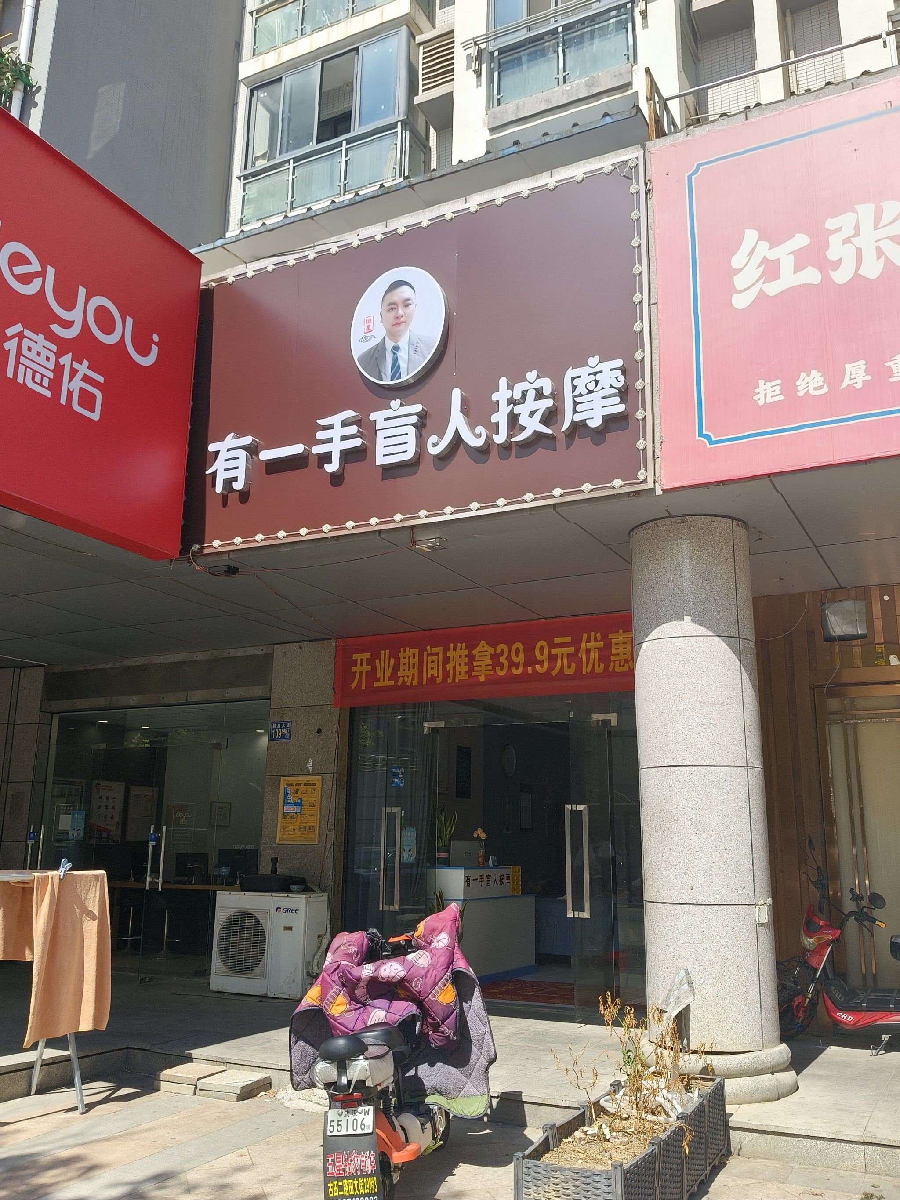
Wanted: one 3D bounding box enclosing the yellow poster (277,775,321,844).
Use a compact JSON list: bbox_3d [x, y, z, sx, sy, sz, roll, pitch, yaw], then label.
[{"bbox_3d":[-1.403,1.956,8.387,0.461,0.606,0.030,-5,-14,25],"label":"yellow poster"}]

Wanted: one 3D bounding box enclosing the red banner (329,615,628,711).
[{"bbox_3d":[0.299,0.551,7.879,3.042,0.651,0.020,-5,-14,25],"label":"red banner"}]

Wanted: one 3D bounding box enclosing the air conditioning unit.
[{"bbox_3d":[-1.583,3.000,7.925,0.898,0.808,0.401,-5,-14,23],"label":"air conditioning unit"}]

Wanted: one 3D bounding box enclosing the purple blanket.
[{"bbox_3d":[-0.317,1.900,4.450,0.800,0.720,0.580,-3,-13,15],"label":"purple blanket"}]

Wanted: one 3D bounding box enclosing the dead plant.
[{"bbox_3d":[0.890,2.306,4.420,0.660,0.580,0.550,-5,-14,25],"label":"dead plant"}]

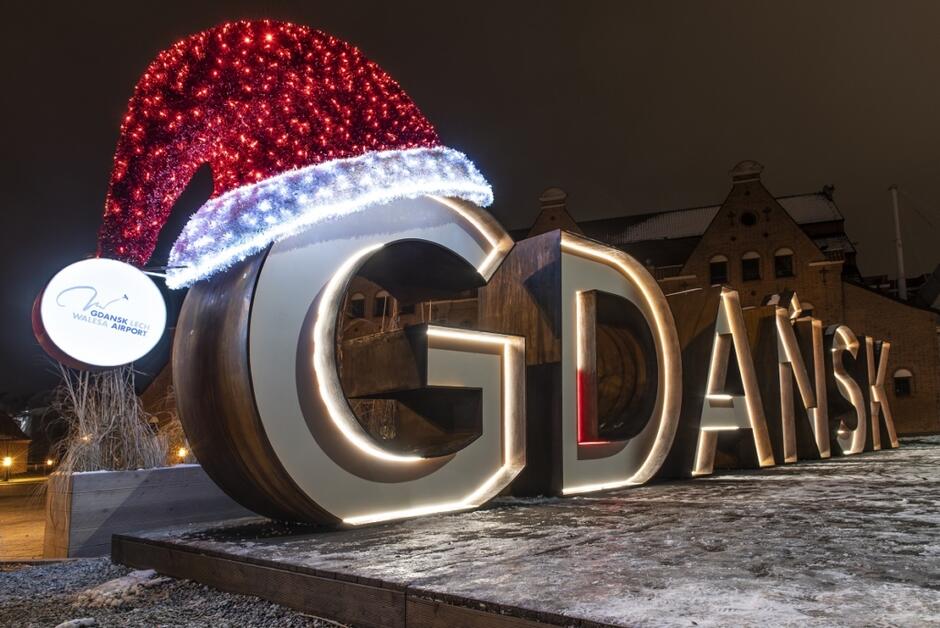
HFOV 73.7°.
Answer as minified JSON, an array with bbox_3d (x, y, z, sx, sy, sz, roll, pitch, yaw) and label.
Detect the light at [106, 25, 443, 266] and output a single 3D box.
[{"bbox_3d":[-1.386,-1.227,4.820,2.500,1.950,1.150,8,-12,-44],"label":"light"}]

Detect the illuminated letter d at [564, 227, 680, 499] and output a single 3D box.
[{"bbox_3d":[1.526,0.708,8.218,1.282,2.850,2.807,-8,-12,44],"label":"illuminated letter d"}]

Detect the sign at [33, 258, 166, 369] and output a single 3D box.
[{"bbox_3d":[-2.300,0.008,3.927,0.660,0.660,0.200,14,-16,-39],"label":"sign"}]

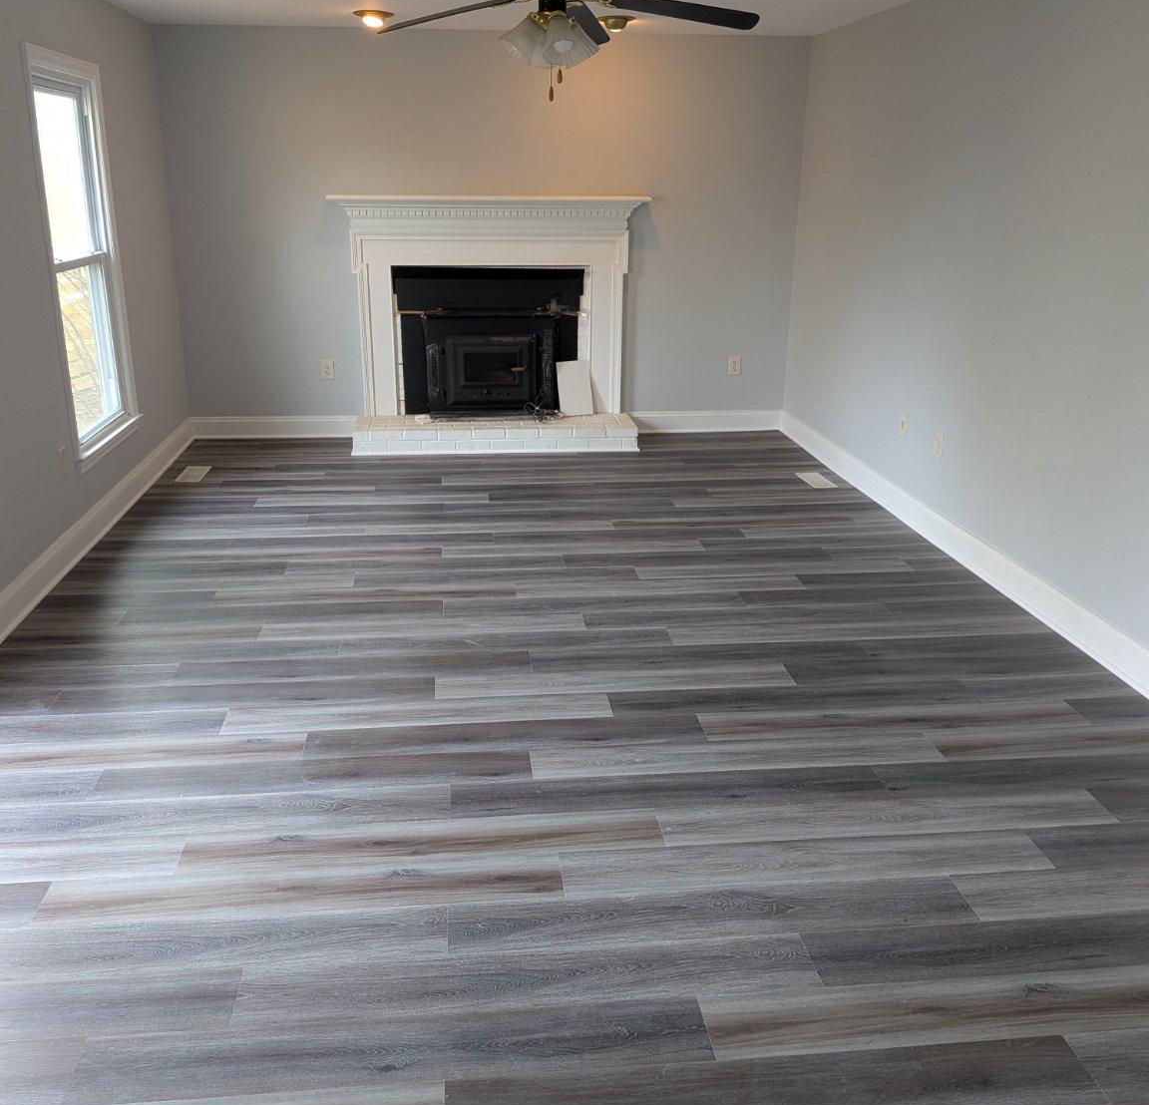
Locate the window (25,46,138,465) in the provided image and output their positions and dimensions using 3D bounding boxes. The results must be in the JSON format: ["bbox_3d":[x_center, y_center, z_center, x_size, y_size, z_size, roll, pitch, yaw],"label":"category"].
[{"bbox_3d":[-2.253,-1.358,4.897,0.110,1.708,1.002,-2,19,-7],"label":"window"}]

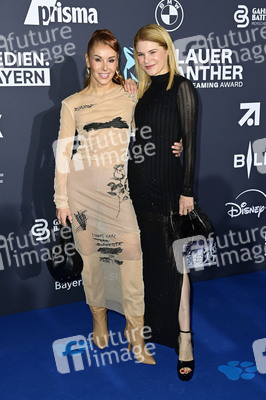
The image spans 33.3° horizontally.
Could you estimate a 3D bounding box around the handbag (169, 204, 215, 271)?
[{"bbox_3d":[0.310,0.187,2.275,0.235,0.330,0.120,-2,13,0],"label":"handbag"}]

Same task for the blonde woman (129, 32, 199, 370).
[{"bbox_3d":[0.166,0.019,2.317,0.440,1.770,0.380,4,14,21],"label":"blonde woman"}]

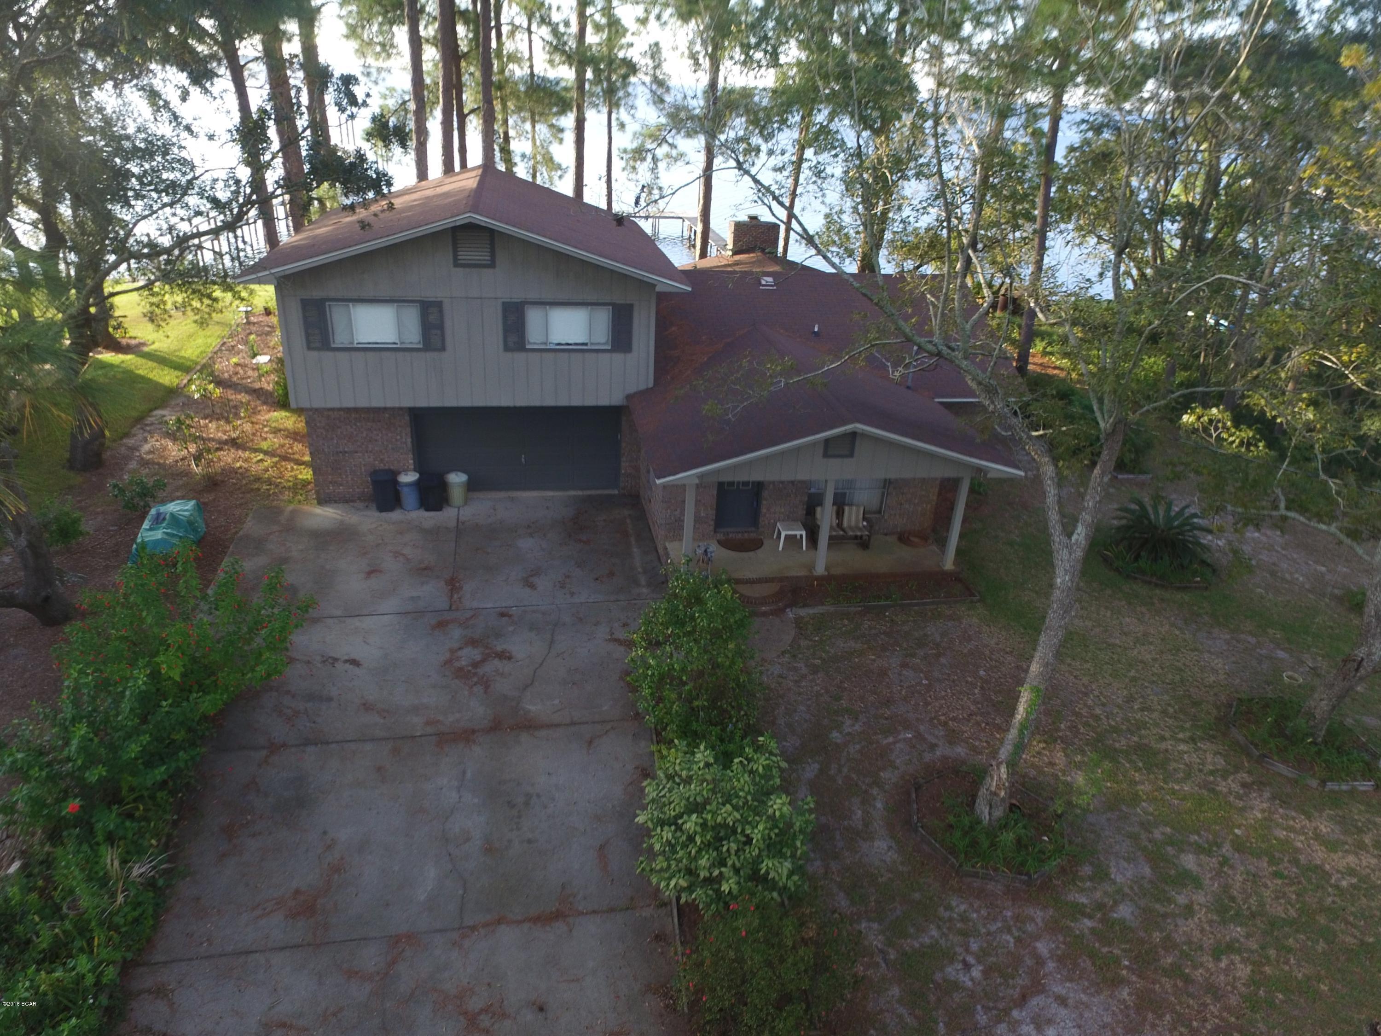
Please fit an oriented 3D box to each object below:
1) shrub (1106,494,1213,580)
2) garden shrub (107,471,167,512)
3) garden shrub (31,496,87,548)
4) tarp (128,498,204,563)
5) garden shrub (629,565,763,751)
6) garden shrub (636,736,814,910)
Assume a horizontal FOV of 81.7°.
[{"bbox_3d":[10.244,0.332,17.462,2.020,1.420,2.020,-2,29,-9],"label":"shrub"},{"bbox_3d":[-12.074,-0.586,17.424,1.090,0.830,1.060,-2,29,-9],"label":"garden shrub"},{"bbox_3d":[-12.549,0.105,15.856,0.960,1.060,0.960,-2,29,-9],"label":"garden shrub"},{"bbox_3d":[-10.573,0.227,16.019,1.010,0.890,1.470,-2,29,-9],"label":"tarp"},{"bbox_3d":[0.041,2.130,11.905,1.920,2.530,2.170,-2,29,-9],"label":"garden shrub"},{"bbox_3d":[0.426,3.719,9.864,2.070,1.720,1.970,-2,29,-9],"label":"garden shrub"}]

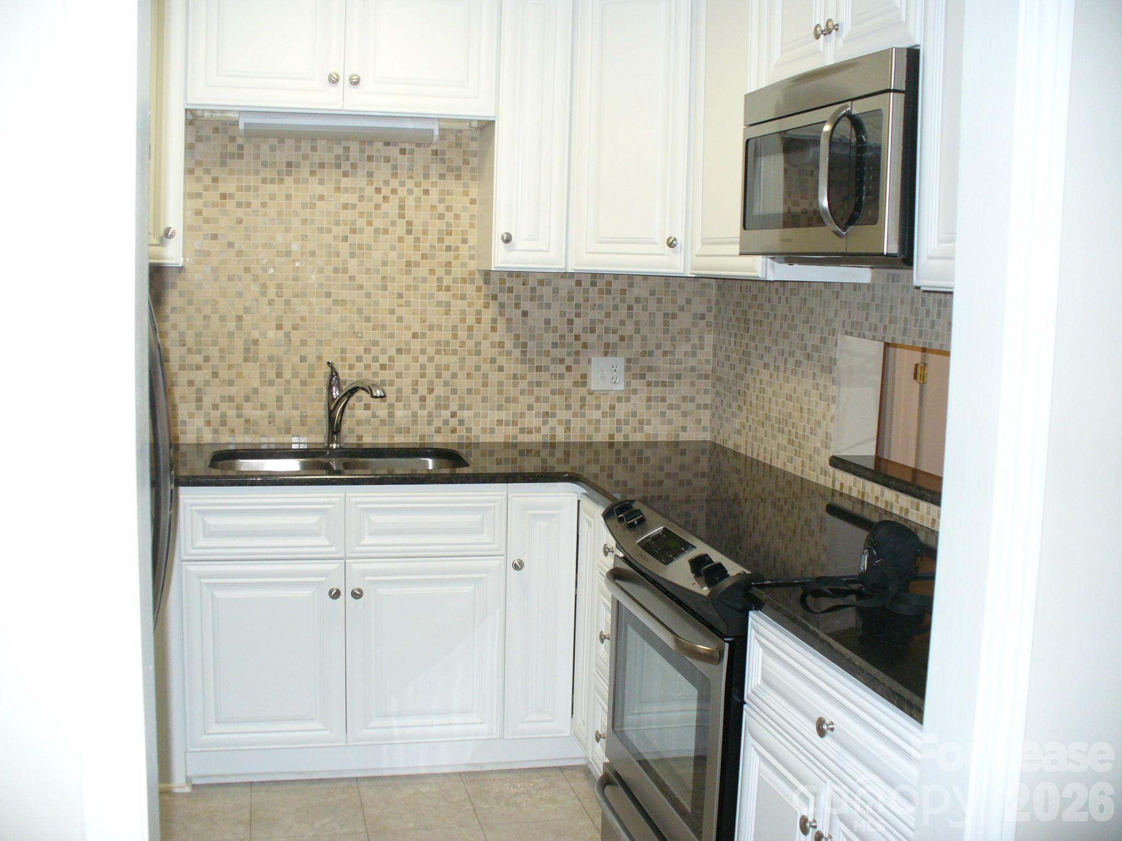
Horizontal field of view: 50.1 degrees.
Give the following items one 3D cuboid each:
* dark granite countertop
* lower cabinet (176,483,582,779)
[{"bbox_3d":[-0.038,0.254,2.822,1.810,0.034,2.600,0,7,-14],"label":"dark granite countertop"},{"bbox_3d":[-0.579,0.582,3.735,1.150,0.878,0.615,0,7,-14],"label":"lower cabinet"}]

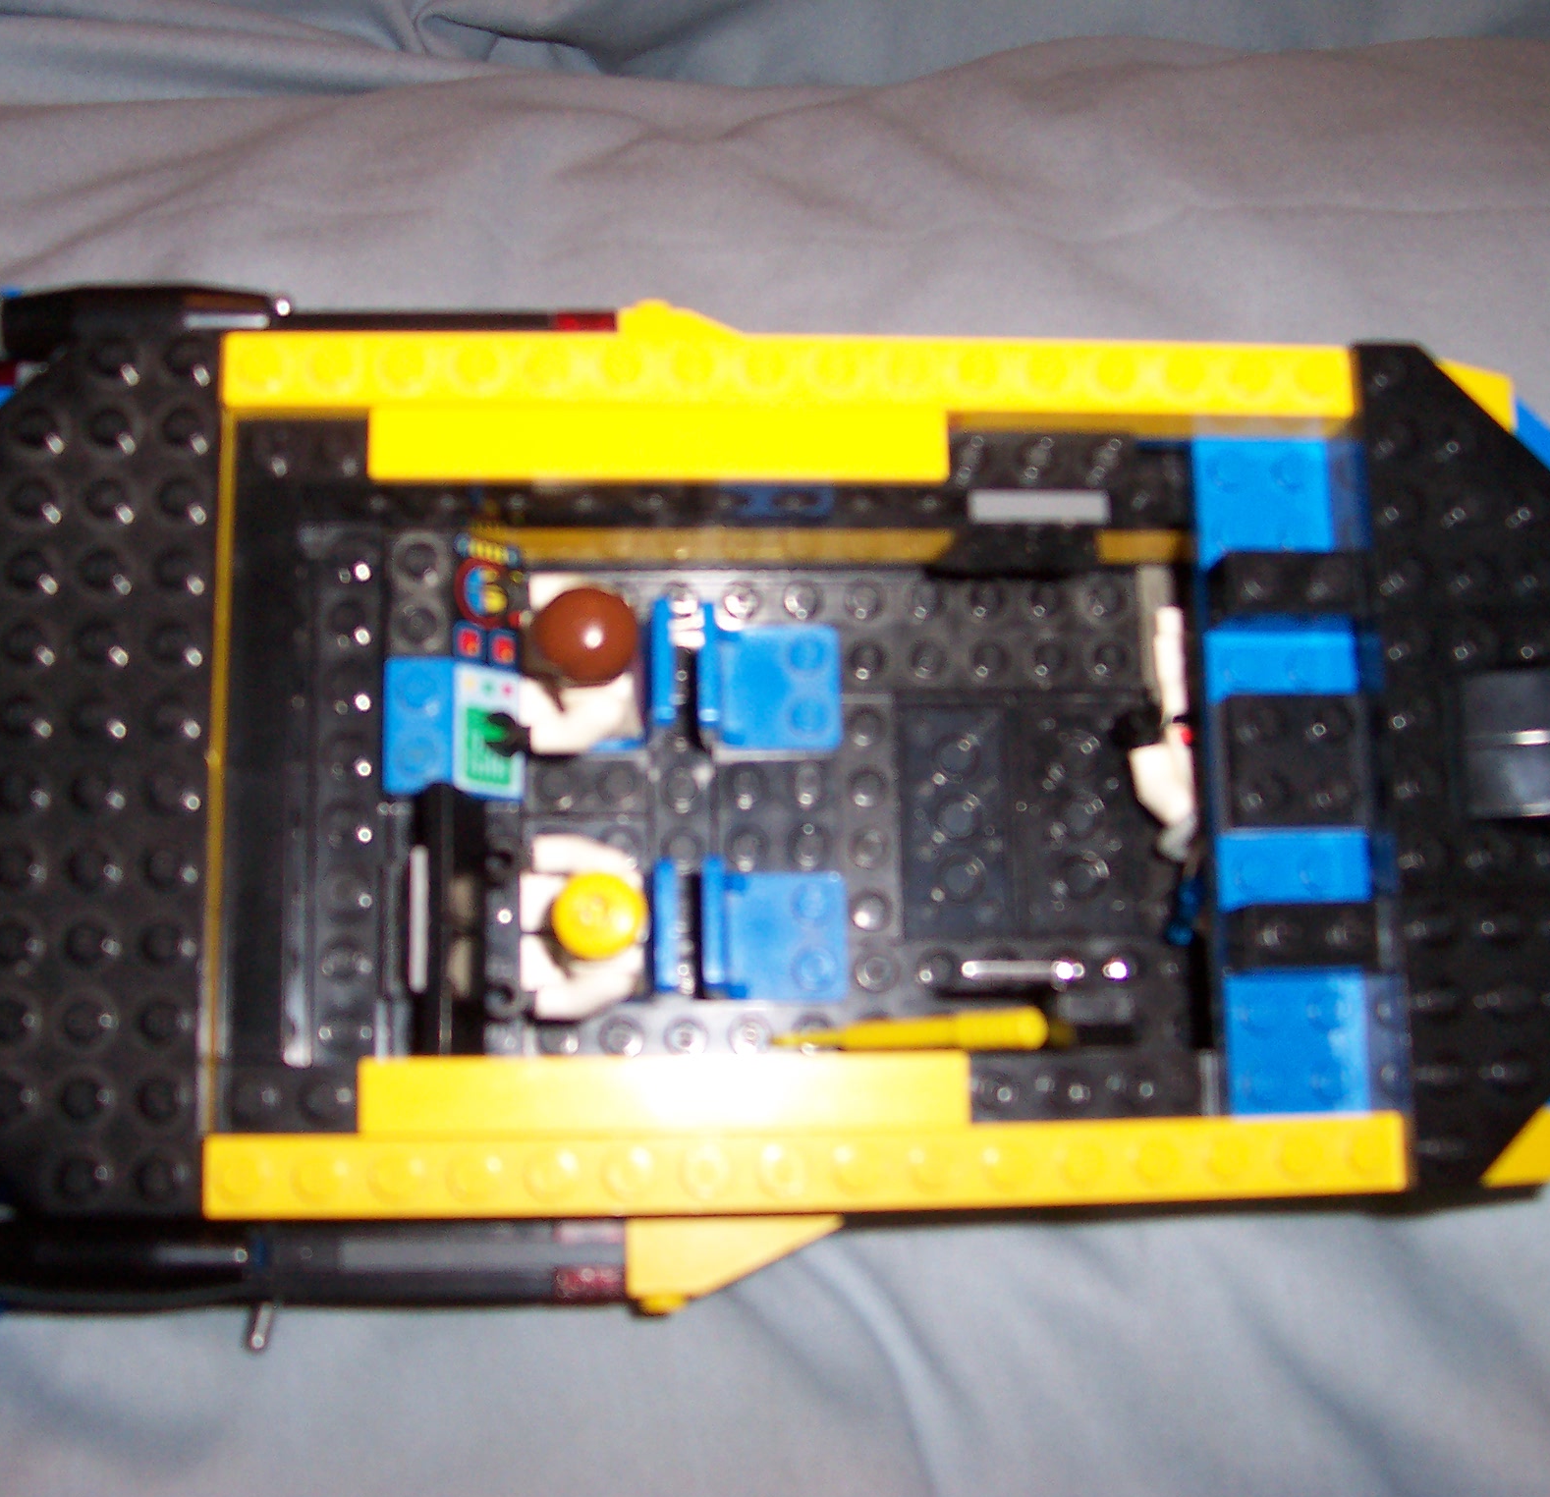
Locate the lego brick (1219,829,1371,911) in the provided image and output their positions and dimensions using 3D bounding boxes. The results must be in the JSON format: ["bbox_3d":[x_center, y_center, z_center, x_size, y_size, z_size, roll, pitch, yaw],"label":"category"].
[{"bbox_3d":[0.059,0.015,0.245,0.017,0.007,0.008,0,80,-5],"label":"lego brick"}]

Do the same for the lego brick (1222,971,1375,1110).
[{"bbox_3d":[0.059,0.034,0.243,0.016,0.005,0.016,0,80,-5],"label":"lego brick"}]

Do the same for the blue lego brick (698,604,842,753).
[{"bbox_3d":[-0.001,-0.009,0.266,0.018,0.017,0.016,0,80,-5],"label":"blue lego brick"}]

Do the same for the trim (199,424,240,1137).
[{"bbox_3d":[-0.064,0.002,0.233,0.008,0.010,0.080,0,80,-5],"label":"trim"}]

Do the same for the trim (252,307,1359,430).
[{"bbox_3d":[0.003,-0.042,0.246,0.128,0.011,0.008,0,80,-5],"label":"trim"}]

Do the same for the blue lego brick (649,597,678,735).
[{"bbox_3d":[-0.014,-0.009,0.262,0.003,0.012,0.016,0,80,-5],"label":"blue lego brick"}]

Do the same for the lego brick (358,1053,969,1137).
[{"bbox_3d":[-0.012,0.037,0.228,0.064,0.003,0.008,0,80,-5],"label":"lego brick"}]

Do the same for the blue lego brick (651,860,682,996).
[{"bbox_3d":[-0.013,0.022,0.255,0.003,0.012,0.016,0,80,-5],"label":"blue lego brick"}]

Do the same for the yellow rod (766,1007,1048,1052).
[{"bbox_3d":[0.016,0.035,0.262,0.034,0.005,0.005,-2,80,-5],"label":"yellow rod"}]

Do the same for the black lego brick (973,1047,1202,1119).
[{"bbox_3d":[0.035,0.038,0.239,0.029,0.009,0.008,0,80,-5],"label":"black lego brick"}]

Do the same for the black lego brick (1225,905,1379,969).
[{"bbox_3d":[0.060,0.021,0.239,0.016,0.009,0.008,0,80,-5],"label":"black lego brick"}]

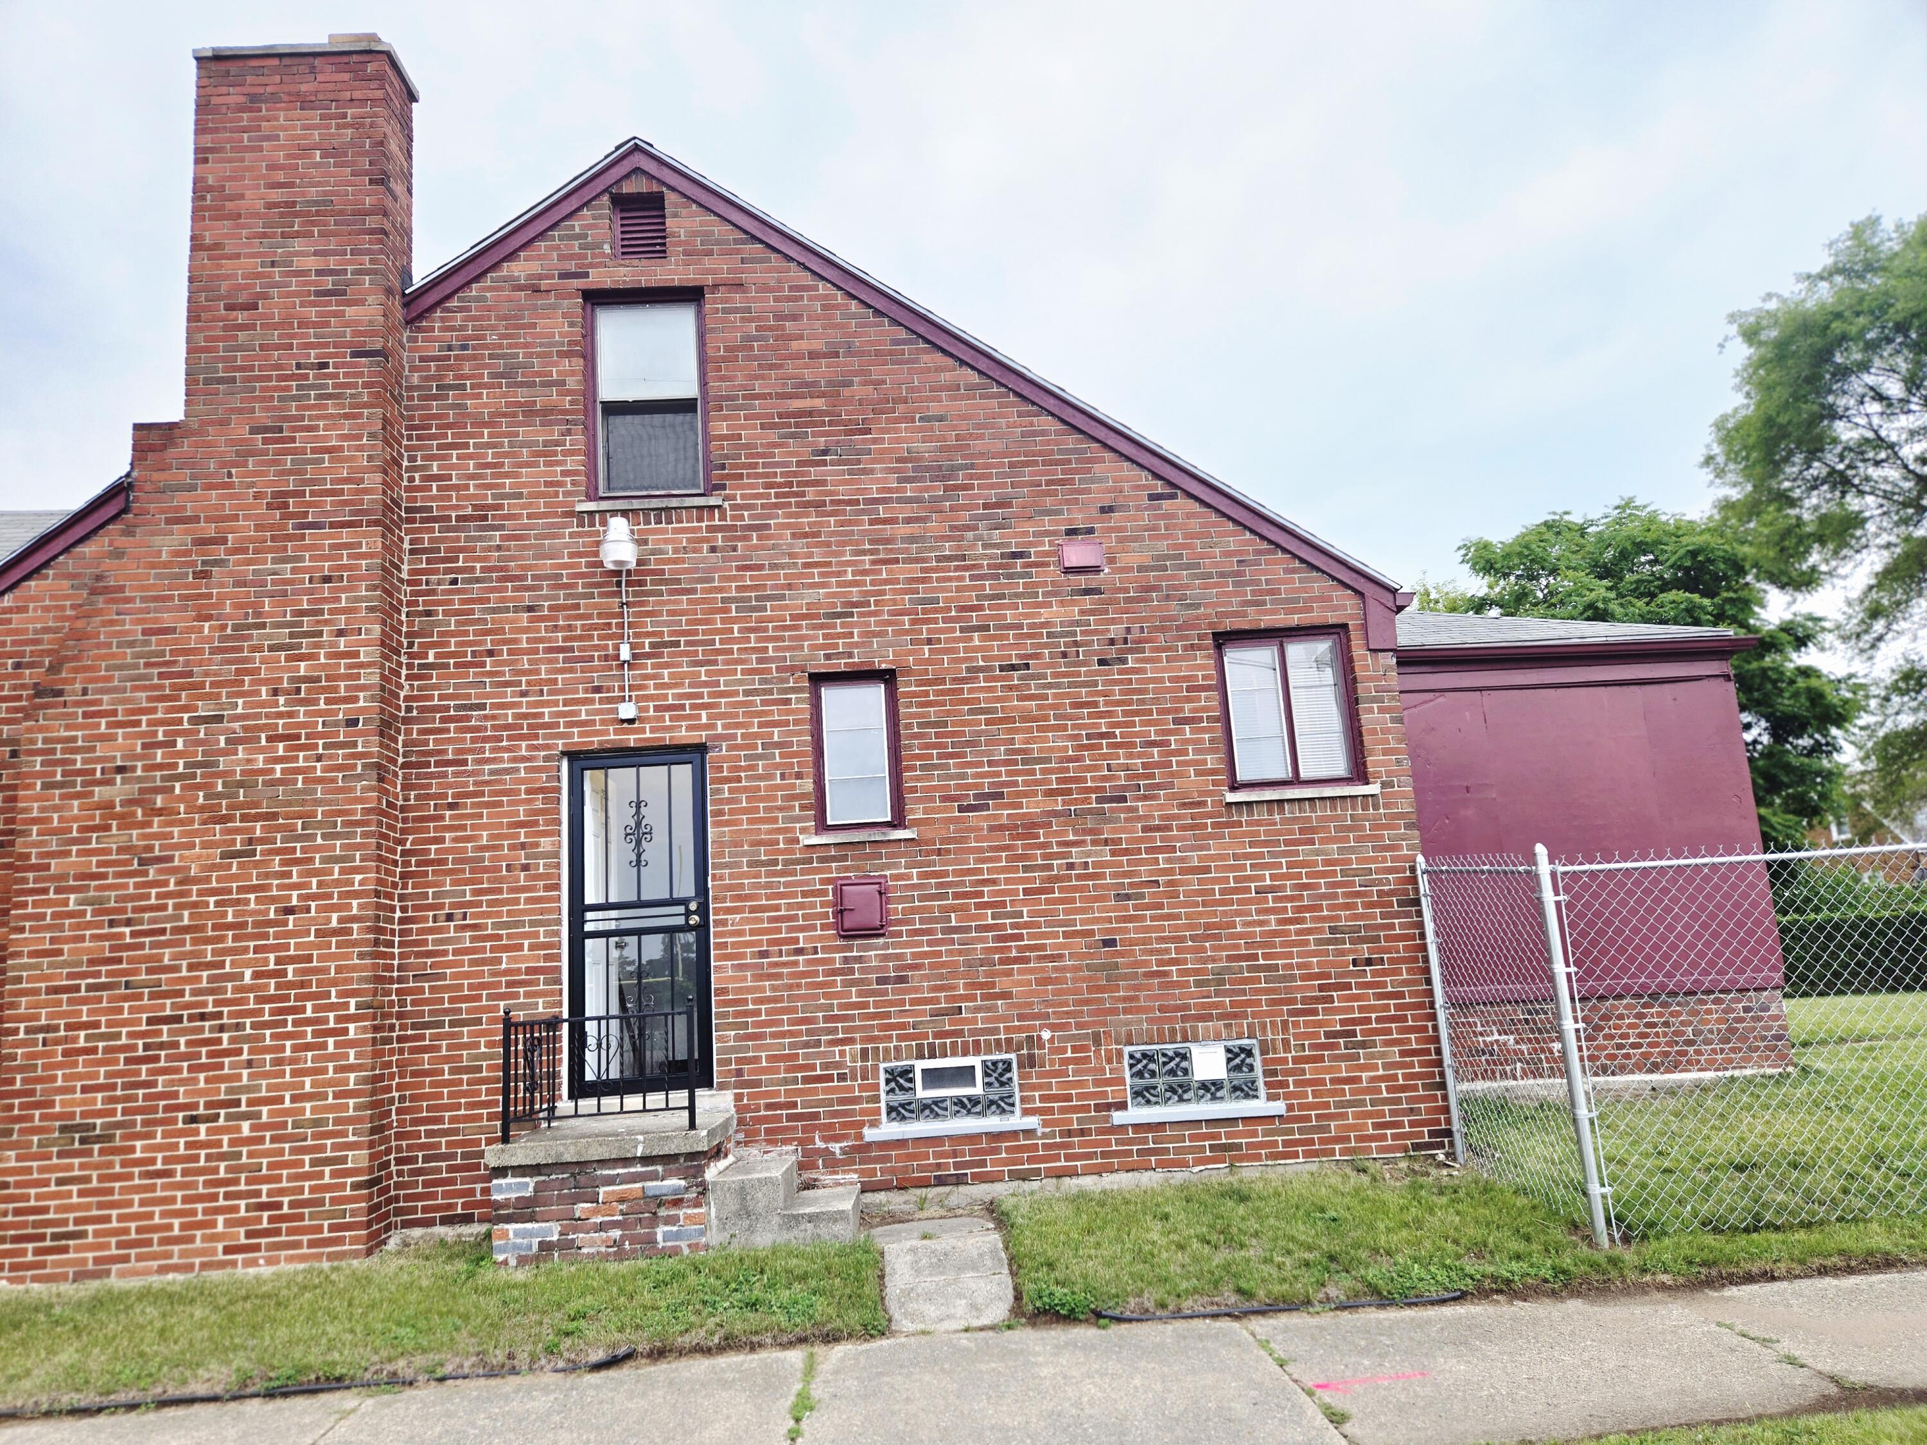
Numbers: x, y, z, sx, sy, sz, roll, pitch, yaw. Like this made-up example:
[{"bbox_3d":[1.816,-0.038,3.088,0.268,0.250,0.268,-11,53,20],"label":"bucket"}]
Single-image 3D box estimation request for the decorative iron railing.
[{"bbox_3d":[-1.967,1.933,7.264,1.030,0.694,0.835,-3,-11,-3],"label":"decorative iron railing"}]

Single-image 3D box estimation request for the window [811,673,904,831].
[{"bbox_3d":[-0.672,0.196,8.154,0.544,1.010,0.120,-3,-11,-3],"label":"window"}]

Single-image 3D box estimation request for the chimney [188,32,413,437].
[{"bbox_3d":[-4.361,-3.183,8.487,1.277,2.792,0.510,-3,-11,-3],"label":"chimney"}]

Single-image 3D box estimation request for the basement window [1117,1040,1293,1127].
[{"bbox_3d":[1.423,2.192,7.830,1.038,0.453,0.160,-3,-11,-3],"label":"basement window"}]

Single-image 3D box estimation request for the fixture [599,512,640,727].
[{"bbox_3d":[-2.164,-0.671,8.066,0.237,1.306,0.280,-3,-11,-3],"label":"fixture"}]

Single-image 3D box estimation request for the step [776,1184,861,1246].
[{"bbox_3d":[-0.788,2.770,7.206,0.366,0.174,0.750,-3,-11,-3],"label":"step"}]

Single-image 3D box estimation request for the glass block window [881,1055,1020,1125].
[{"bbox_3d":[-0.078,2.234,7.779,0.819,0.373,0.100,-3,-11,-3],"label":"glass block window"}]

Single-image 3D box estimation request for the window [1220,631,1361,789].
[{"bbox_3d":[2.103,-0.073,8.304,0.879,1.007,0.120,-3,-11,-3],"label":"window"}]

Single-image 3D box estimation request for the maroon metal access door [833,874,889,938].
[{"bbox_3d":[-0.623,1.140,7.916,0.311,0.374,0.070,-3,-11,-3],"label":"maroon metal access door"}]

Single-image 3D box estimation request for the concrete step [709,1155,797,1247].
[{"bbox_3d":[-1.165,2.693,7.208,0.378,0.373,0.750,-3,-11,-3],"label":"concrete step"}]

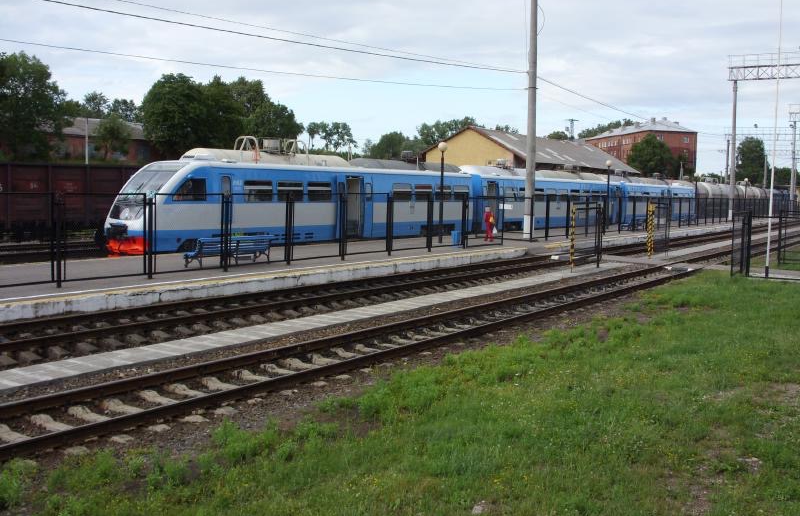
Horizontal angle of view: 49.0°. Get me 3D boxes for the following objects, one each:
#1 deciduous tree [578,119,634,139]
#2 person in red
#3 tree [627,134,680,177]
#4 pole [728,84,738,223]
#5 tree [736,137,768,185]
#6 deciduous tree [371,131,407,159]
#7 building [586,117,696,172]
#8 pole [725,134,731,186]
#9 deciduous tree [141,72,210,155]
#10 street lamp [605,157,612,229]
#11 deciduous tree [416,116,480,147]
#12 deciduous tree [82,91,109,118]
[{"bbox_3d":[64.402,-30.673,276.031,17.540,26.110,13.000,1,5,0],"label":"deciduous tree"},{"bbox_3d":[4.206,-1.587,41.600,0.550,1.690,0.420,2,5,9],"label":"person in red"},{"bbox_3d":[48.352,-16.527,168.563,10.330,14.250,9.500,1,5,0],"label":"tree"},{"bbox_3d":[32.260,-10.405,85.000,0.450,13.500,0.450,4,5,33],"label":"pole"},{"bbox_3d":[72.100,-17.405,180.594,6.960,15.050,6.500,1,5,0],"label":"tree"},{"bbox_3d":[-1.611,-11.451,115.416,4.710,10.530,4.700,1,5,0],"label":"deciduous tree"},{"bbox_3d":[63.194,-25.231,235.372,12.200,20.030,53.000,1,5,-5],"label":"building"},{"bbox_3d":[63.353,-16.305,170.556,0.500,14.090,0.500,4,5,33],"label":"pole"},{"bbox_3d":[-19.125,-9.475,74.488,6.030,12.350,6.000,1,5,0],"label":"deciduous tree"},{"bbox_3d":[13.723,-4.179,57.800,0.420,4.700,0.420,4,5,33],"label":"street lamp"},{"bbox_3d":[7.477,-15.053,138.569,10.060,14.410,8.500,1,5,0],"label":"deciduous tree"},{"bbox_3d":[-36.546,-13.081,105.551,4.110,13.940,4.000,1,5,0],"label":"deciduous tree"}]

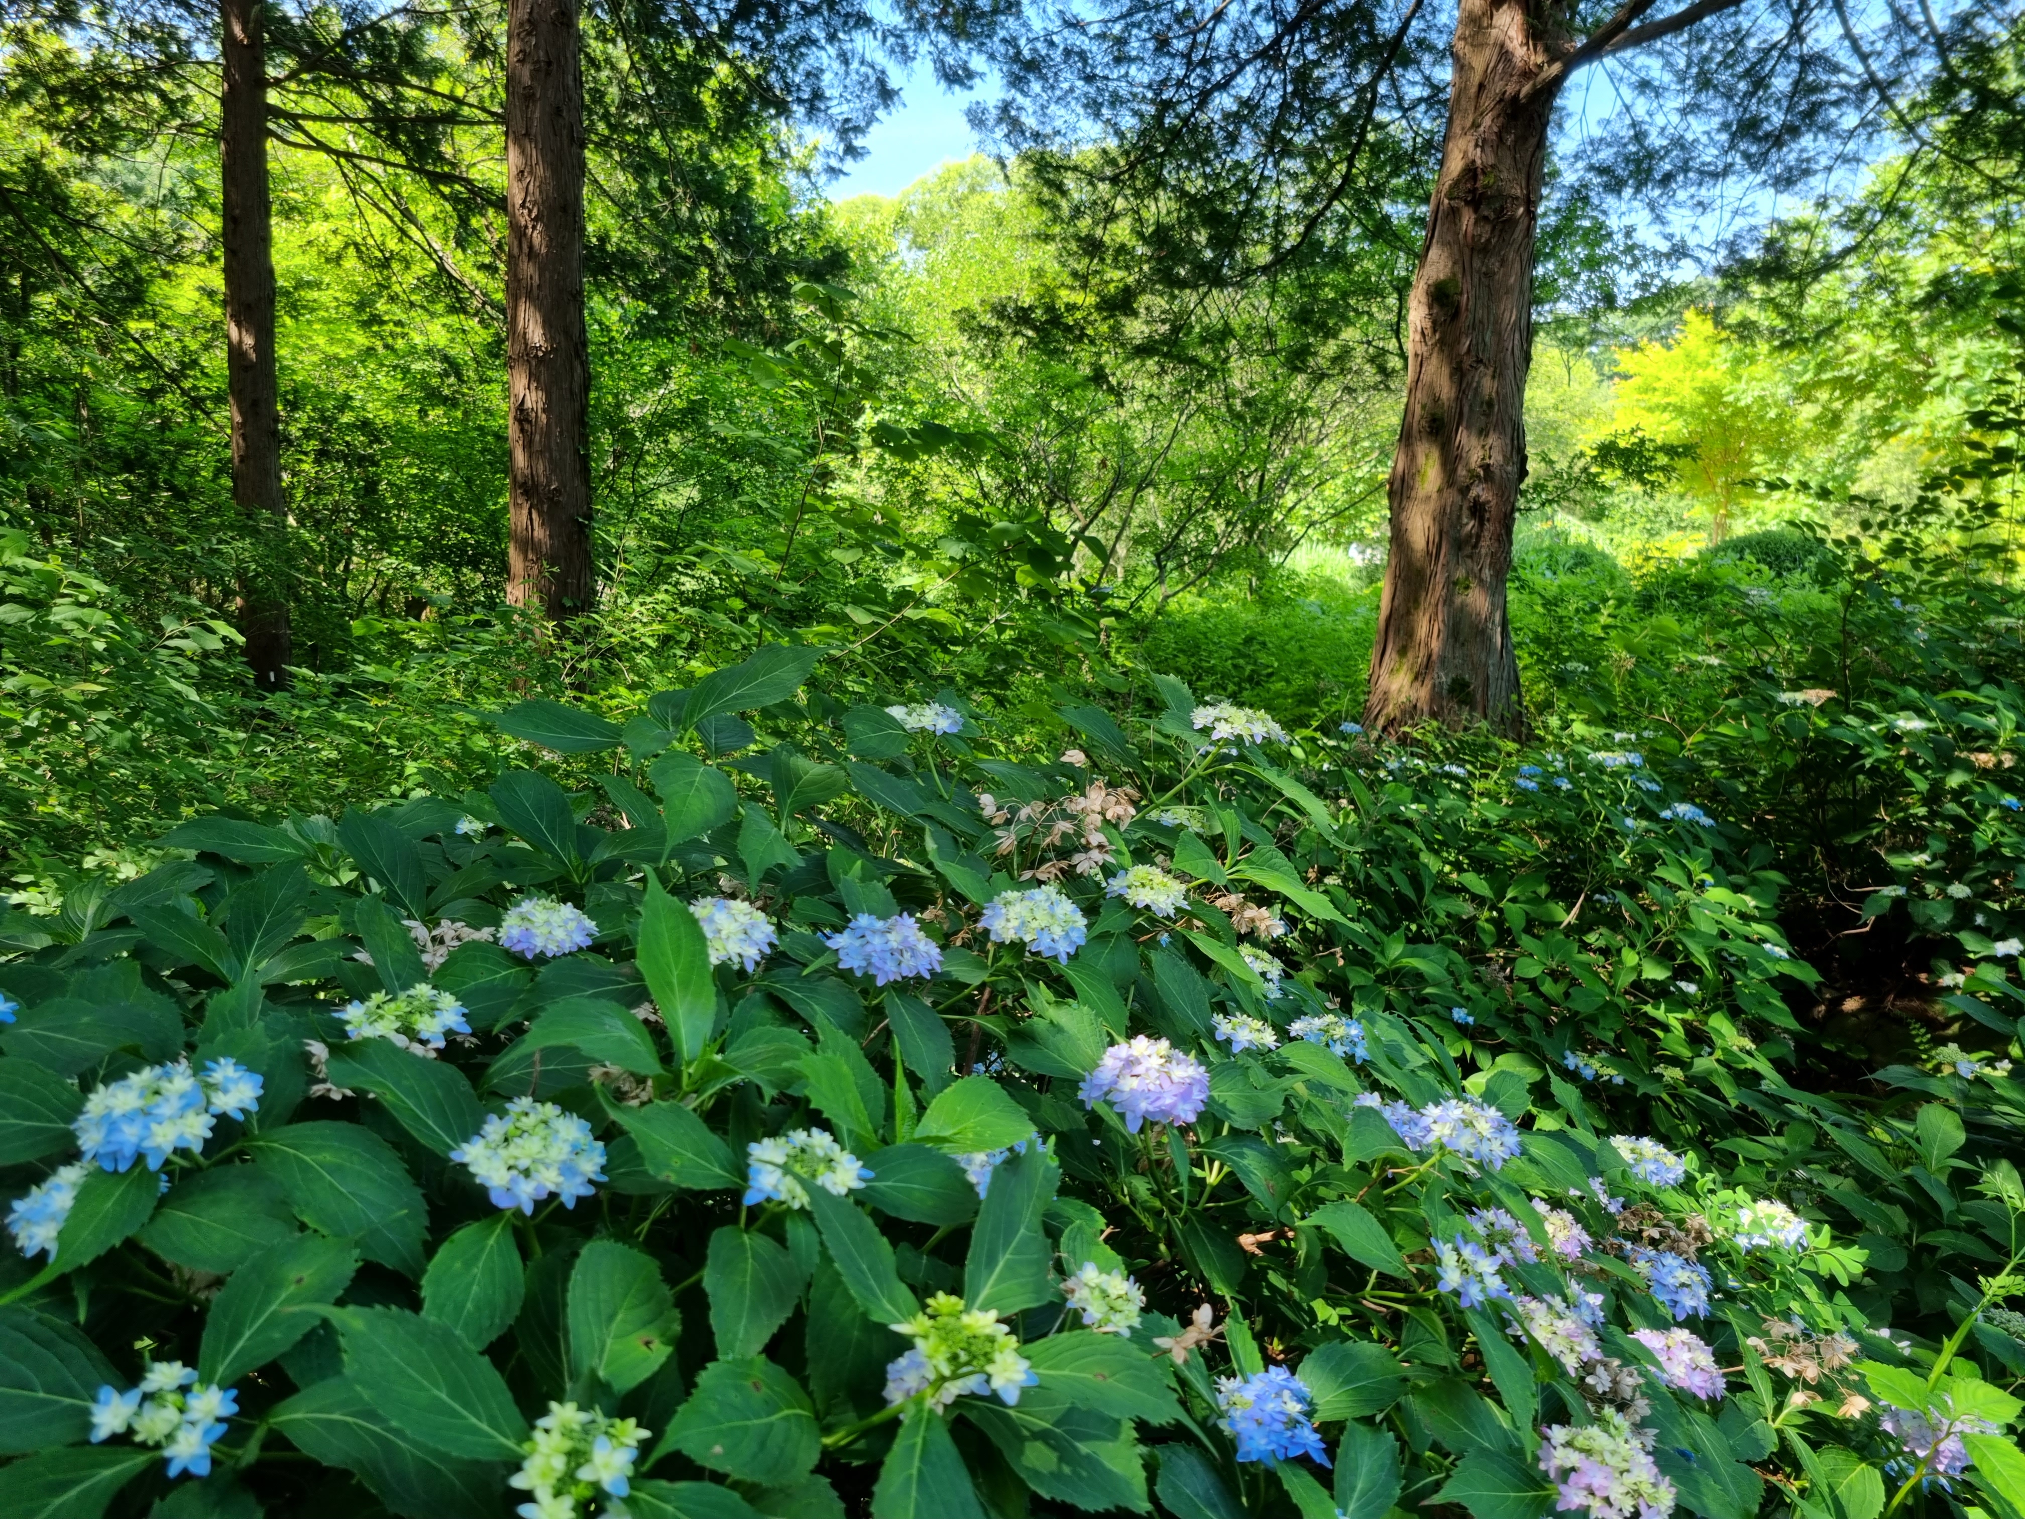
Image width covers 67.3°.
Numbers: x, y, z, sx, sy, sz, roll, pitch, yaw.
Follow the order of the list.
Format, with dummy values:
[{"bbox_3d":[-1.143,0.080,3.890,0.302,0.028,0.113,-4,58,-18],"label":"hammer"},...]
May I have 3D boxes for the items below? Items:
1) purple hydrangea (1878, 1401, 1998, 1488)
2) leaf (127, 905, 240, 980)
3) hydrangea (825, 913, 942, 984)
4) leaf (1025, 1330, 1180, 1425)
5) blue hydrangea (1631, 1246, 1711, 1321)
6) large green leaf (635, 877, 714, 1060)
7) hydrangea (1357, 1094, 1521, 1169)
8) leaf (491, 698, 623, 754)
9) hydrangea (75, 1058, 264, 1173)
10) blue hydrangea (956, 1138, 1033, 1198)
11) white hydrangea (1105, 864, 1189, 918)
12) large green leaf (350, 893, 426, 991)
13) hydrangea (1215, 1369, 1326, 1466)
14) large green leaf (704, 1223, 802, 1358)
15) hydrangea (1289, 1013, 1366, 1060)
[{"bbox_3d":[0.841,0.621,1.380,0.105,0.070,0.100,5,8,33],"label":"purple hydrangea"},{"bbox_3d":[-0.907,0.202,1.660,0.141,0.035,0.085,33,21,0],"label":"leaf"},{"bbox_3d":[-0.148,0.216,1.750,0.135,0.080,0.125,1,20,-5],"label":"hydrangea"},{"bbox_3d":[0.066,0.425,1.050,0.120,0.030,0.075,18,35,12],"label":"leaf"},{"bbox_3d":[0.624,0.495,1.450,0.090,0.070,0.090,13,23,0],"label":"blue hydrangea"},{"bbox_3d":[-0.294,0.183,1.330,0.066,0.170,0.030,-7,-15,-11],"label":"large green leaf"},{"bbox_3d":[0.445,0.385,1.580,0.160,0.065,0.110,9,13,0],"label":"hydrangea"},{"bbox_3d":[-0.510,-0.036,1.700,0.155,0.030,0.075,10,38,6],"label":"leaf"},{"bbox_3d":[-0.621,0.262,1.120,0.132,0.075,0.105,-4,8,-30],"label":"hydrangea"},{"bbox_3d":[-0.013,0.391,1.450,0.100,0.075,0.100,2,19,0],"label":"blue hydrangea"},{"bbox_3d":[0.187,0.182,2.100,0.117,0.072,0.112,3,20,5],"label":"white hydrangea"},{"bbox_3d":[-0.612,0.183,1.500,0.070,0.125,0.030,-11,-27,-13],"label":"large green leaf"},{"bbox_3d":[0.216,0.548,1.270,0.095,0.080,0.090,4,24,11],"label":"hydrangea"},{"bbox_3d":[-0.204,0.418,1.198,0.075,0.030,0.104,-4,51,0],"label":"large green leaf"},{"bbox_3d":[0.383,0.338,1.850,0.090,0.052,0.090,6,13,0],"label":"hydrangea"}]

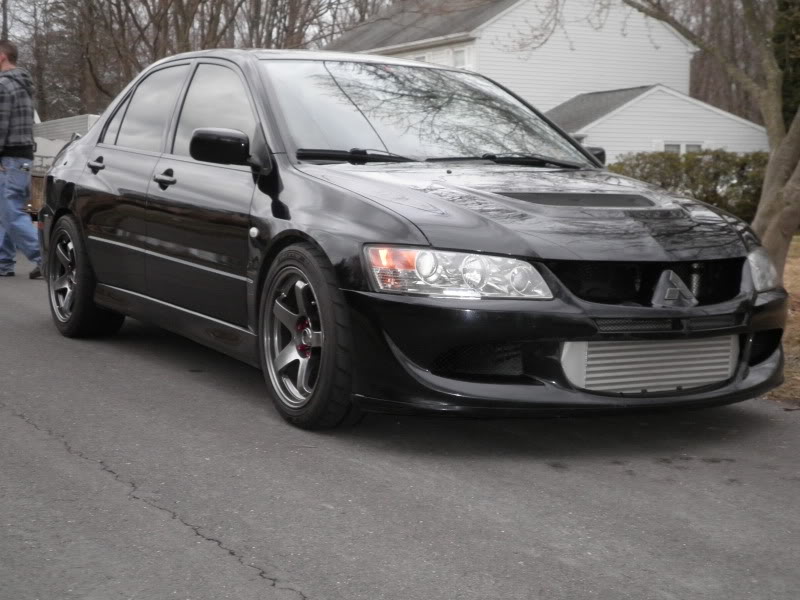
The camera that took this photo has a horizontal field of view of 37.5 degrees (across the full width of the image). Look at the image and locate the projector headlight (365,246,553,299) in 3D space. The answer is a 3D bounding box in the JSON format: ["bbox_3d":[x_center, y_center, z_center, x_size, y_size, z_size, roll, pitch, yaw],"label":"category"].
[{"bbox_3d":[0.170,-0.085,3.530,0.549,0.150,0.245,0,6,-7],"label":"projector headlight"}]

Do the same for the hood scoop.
[{"bbox_3d":[0.624,-0.344,3.990,0.600,0.050,0.180,-3,17,-32],"label":"hood scoop"}]

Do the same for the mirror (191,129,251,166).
[{"bbox_3d":[-0.661,-0.569,4.361,0.215,0.140,0.125,-3,7,-32],"label":"mirror"}]

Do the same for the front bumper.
[{"bbox_3d":[0.708,0.128,3.888,1.740,0.390,0.600,-3,7,-32],"label":"front bumper"}]

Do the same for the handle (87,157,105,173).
[{"bbox_3d":[-1.486,-0.658,5.761,0.055,0.085,0.220,-3,7,-32],"label":"handle"}]

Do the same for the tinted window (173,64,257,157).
[{"bbox_3d":[-0.716,-0.779,4.742,0.060,0.457,0.840,21,-6,-32],"label":"tinted window"}]

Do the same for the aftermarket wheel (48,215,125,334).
[{"bbox_3d":[-1.651,-0.128,6.215,0.245,0.635,0.635,-3,7,-32],"label":"aftermarket wheel"}]

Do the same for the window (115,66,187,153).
[{"bbox_3d":[-1.118,-0.871,5.381,0.060,0.420,0.640,23,-7,-32],"label":"window"}]

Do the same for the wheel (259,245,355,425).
[{"bbox_3d":[-0.261,0.121,4.002,0.245,0.635,0.635,-3,7,-34],"label":"wheel"}]

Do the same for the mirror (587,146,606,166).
[{"bbox_3d":[0.840,-0.635,5.297,0.215,0.140,0.125,-3,7,-32],"label":"mirror"}]

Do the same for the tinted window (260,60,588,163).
[{"bbox_3d":[0.099,-0.769,4.803,1.400,0.130,0.850,-3,40,-32],"label":"tinted window"}]

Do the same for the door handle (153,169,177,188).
[{"bbox_3d":[-1.000,-0.513,4.991,0.055,0.085,0.220,-3,7,-32],"label":"door handle"}]

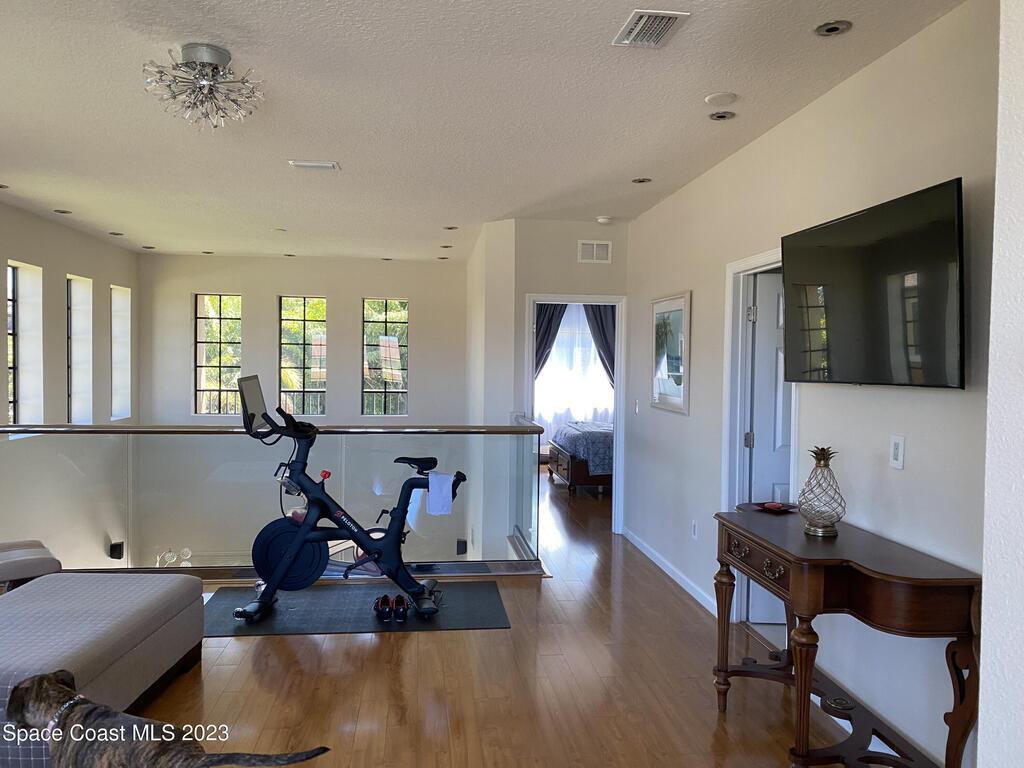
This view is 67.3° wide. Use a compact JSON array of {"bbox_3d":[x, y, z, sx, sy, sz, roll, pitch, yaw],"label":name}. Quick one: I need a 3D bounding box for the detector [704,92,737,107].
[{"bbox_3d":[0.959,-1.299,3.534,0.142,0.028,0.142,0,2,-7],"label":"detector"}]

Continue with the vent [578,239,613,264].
[{"bbox_3d":[0.736,-1.151,6.706,0.305,0.200,0.020,0,2,-7],"label":"vent"}]

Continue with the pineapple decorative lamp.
[{"bbox_3d":[1.223,0.417,3.023,0.197,0.337,0.197,0,2,-7],"label":"pineapple decorative lamp"}]

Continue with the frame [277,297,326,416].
[{"bbox_3d":[-2.601,-0.339,9.597,0.610,1.480,0.120,0,2,-7],"label":"frame"}]

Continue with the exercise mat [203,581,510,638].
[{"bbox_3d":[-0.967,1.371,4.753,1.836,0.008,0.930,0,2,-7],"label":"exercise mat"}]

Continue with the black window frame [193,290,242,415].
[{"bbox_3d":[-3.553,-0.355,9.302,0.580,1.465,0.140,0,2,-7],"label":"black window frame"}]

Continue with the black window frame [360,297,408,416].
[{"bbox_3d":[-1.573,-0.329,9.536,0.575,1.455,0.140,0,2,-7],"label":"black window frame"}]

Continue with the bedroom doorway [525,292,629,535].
[{"bbox_3d":[0.547,0.277,6.779,0.887,2.095,0.150,0,2,-7],"label":"bedroom doorway"}]

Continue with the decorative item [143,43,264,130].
[{"bbox_3d":[-1.228,-1.169,3.090,0.485,0.310,0.485,0,2,-7],"label":"decorative item"}]

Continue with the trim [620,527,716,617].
[{"bbox_3d":[1.114,1.323,5.682,0.018,0.088,2.220,0,2,-7],"label":"trim"}]

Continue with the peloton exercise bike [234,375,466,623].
[{"bbox_3d":[-0.970,0.665,4.795,1.360,1.400,0.580,1,2,-4],"label":"peloton exercise bike"}]

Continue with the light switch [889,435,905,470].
[{"bbox_3d":[1.441,0.256,2.888,0.010,0.122,0.080,0,2,-7],"label":"light switch"}]

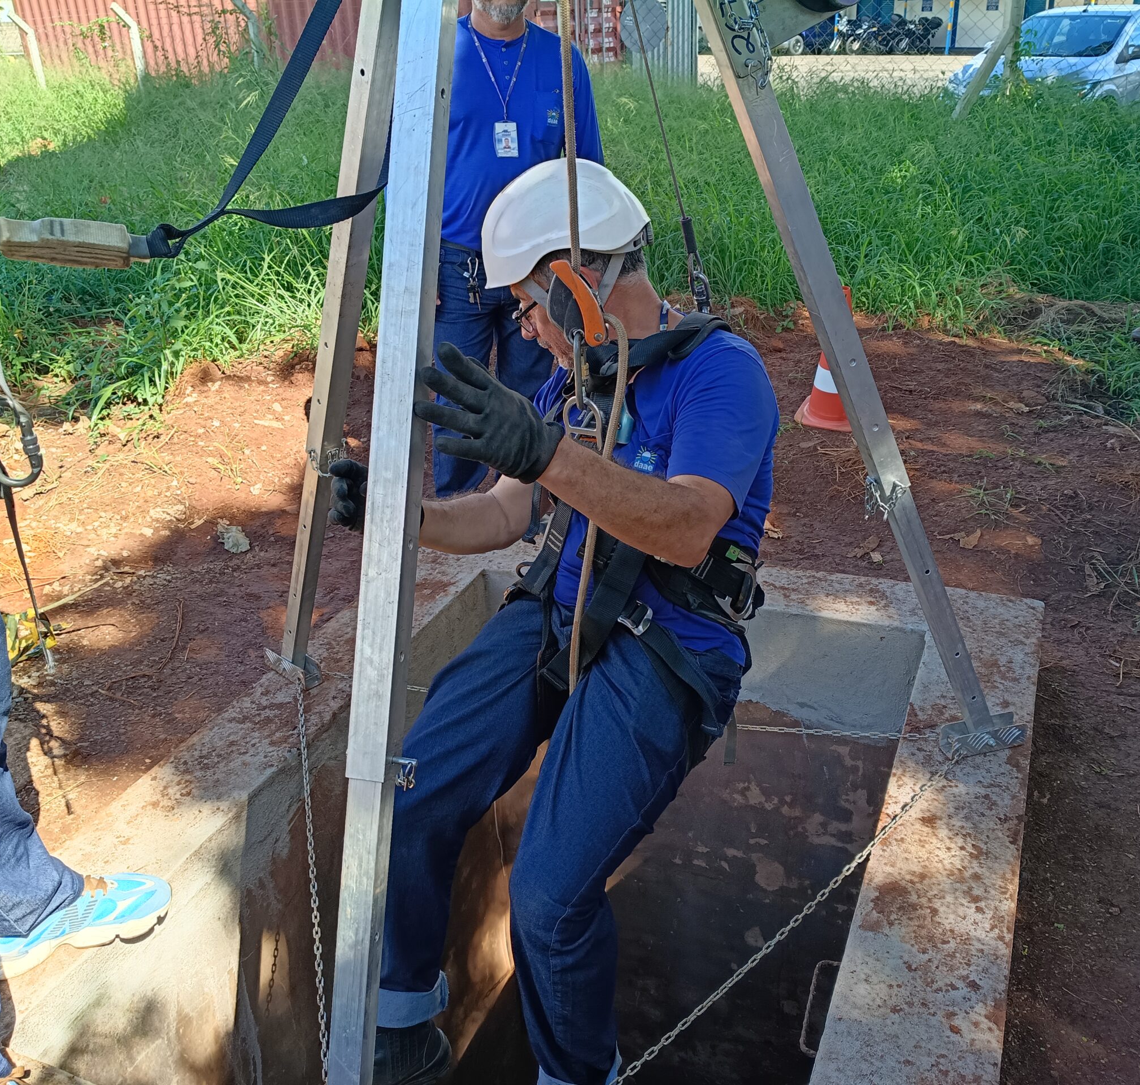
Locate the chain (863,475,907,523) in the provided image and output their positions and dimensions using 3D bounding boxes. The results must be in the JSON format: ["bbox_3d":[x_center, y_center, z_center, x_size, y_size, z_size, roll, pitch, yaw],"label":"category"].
[{"bbox_3d":[0.568,-0.081,1.960,0.075,0.085,0.060,14,30,31],"label":"chain"}]

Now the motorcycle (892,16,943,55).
[{"bbox_3d":[12.835,-18.660,40.000,2.050,1.220,0.760,-15,28,-23],"label":"motorcycle"}]

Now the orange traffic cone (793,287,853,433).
[{"bbox_3d":[1.029,-0.715,4.137,0.275,0.505,0.275,16,31,34],"label":"orange traffic cone"}]

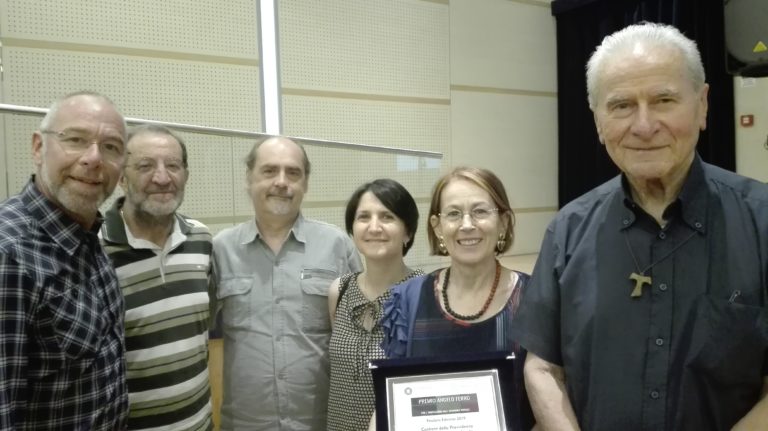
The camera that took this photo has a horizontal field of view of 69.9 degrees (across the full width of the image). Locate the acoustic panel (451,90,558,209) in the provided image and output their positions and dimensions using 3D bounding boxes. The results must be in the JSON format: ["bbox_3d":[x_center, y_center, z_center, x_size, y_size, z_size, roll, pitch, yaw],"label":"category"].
[{"bbox_3d":[1.295,-0.662,5.730,1.470,1.200,0.050,-3,3,-29],"label":"acoustic panel"}]

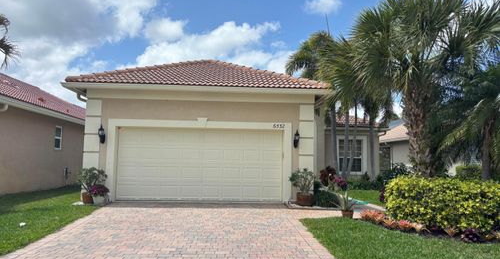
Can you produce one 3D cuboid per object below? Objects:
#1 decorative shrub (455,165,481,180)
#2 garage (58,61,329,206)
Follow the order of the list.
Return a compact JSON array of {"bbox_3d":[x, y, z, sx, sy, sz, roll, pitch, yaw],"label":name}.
[{"bbox_3d":[9.332,2.109,15.844,1.300,1.200,1.100,1,-5,-4],"label":"decorative shrub"},{"bbox_3d":[-1.604,-0.183,14.094,7.600,5.150,7.000,1,-5,-4],"label":"garage"}]

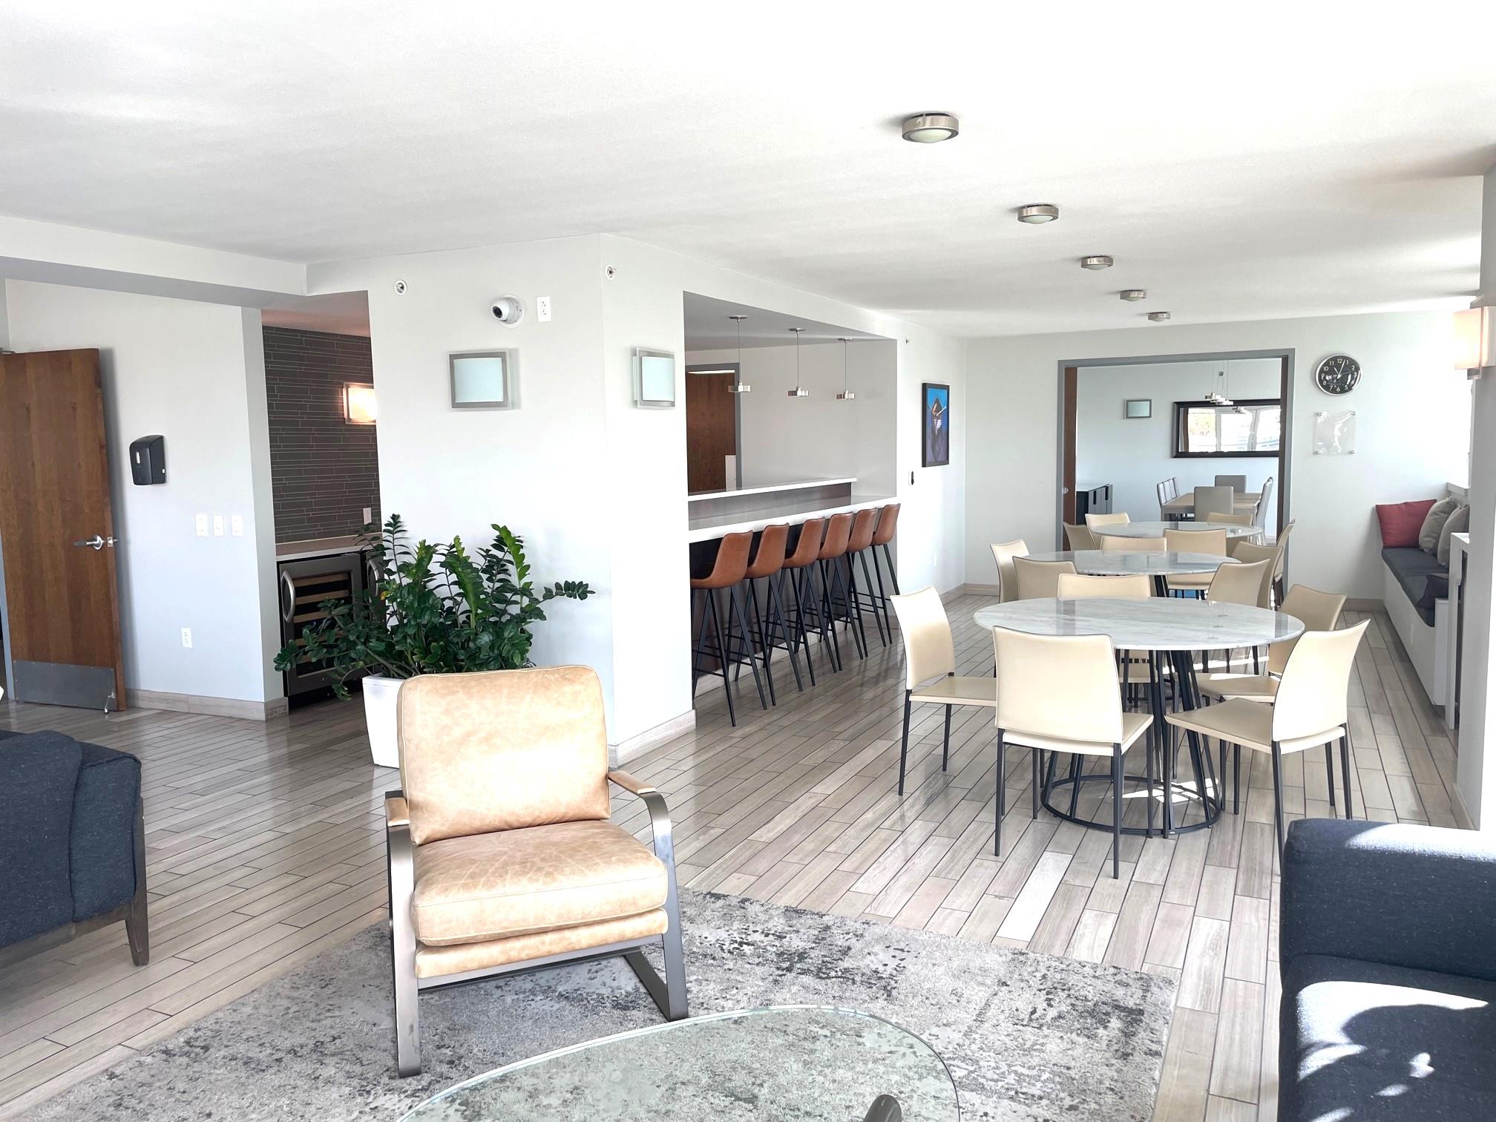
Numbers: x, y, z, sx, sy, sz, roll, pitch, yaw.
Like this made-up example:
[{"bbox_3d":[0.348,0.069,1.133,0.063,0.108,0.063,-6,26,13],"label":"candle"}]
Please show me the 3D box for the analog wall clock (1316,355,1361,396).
[{"bbox_3d":[4.791,-1.511,9.113,0.340,0.340,0.050,2,7,26],"label":"analog wall clock"}]

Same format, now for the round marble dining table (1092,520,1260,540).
[{"bbox_3d":[3.270,0.135,8.622,1.240,0.765,1.240,2,7,26],"label":"round marble dining table"}]

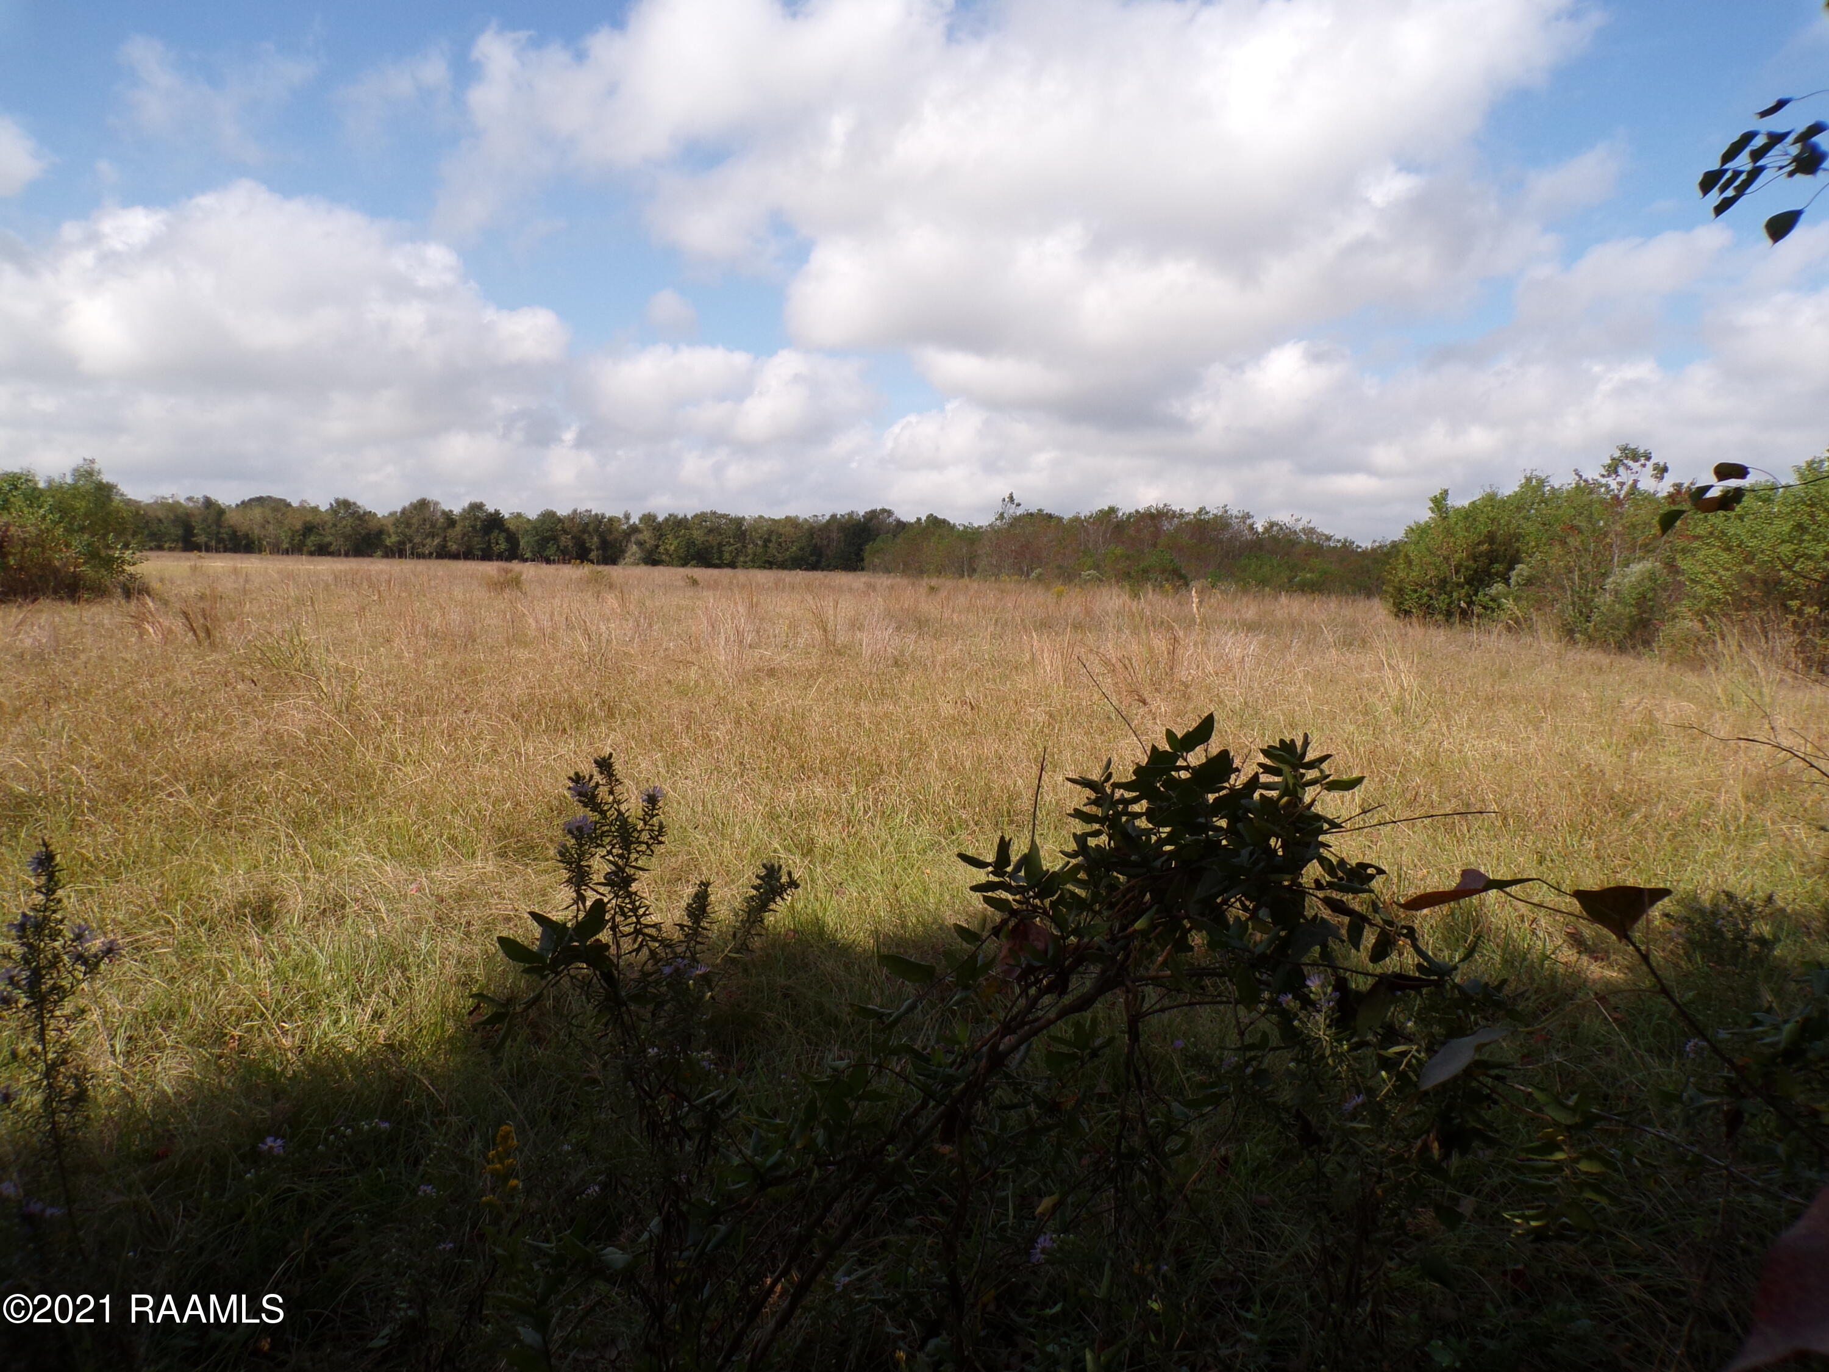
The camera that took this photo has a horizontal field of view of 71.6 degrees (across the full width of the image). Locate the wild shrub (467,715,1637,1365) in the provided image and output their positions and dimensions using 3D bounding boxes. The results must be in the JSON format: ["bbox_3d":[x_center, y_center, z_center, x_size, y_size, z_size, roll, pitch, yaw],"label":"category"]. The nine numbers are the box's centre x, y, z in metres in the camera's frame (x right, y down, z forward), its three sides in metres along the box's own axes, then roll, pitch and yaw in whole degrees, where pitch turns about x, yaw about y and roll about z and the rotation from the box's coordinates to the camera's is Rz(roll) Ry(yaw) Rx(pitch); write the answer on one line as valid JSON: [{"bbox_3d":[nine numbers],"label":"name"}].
[{"bbox_3d":[0.200,0.610,1.900,1.680,1.030,0.950,0,6,0],"label":"wild shrub"}]

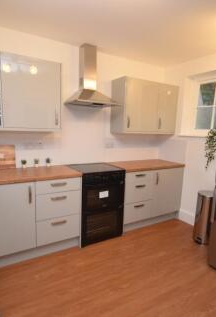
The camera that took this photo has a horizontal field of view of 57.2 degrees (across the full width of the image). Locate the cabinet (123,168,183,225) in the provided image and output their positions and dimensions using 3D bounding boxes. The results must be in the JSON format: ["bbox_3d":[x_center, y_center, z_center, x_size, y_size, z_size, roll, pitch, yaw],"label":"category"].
[{"bbox_3d":[0.565,0.482,3.137,1.078,0.725,0.569,-3,10,-29],"label":"cabinet"}]

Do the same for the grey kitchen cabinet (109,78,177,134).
[{"bbox_3d":[0.576,-0.762,3.051,1.000,0.739,0.345,-3,10,-29],"label":"grey kitchen cabinet"}]

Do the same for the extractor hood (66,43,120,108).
[{"bbox_3d":[-0.178,-1.044,2.487,0.595,0.748,0.482,-3,10,-29],"label":"extractor hood"}]

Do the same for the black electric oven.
[{"bbox_3d":[-0.183,0.573,2.712,0.604,0.907,0.587,-3,10,-29],"label":"black electric oven"}]

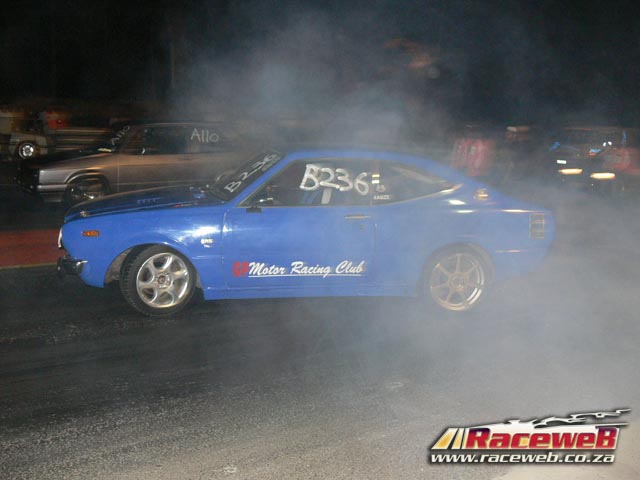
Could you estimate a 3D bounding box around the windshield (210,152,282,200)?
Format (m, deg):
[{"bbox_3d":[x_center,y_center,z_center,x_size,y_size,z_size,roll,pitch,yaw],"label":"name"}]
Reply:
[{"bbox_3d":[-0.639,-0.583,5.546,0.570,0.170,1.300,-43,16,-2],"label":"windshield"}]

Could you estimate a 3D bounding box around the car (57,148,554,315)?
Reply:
[{"bbox_3d":[-0.101,-0.172,5.746,3.980,1.310,1.590,0,11,-12],"label":"car"}]

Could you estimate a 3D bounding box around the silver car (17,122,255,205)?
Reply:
[{"bbox_3d":[-2.780,-1.217,10.583,3.950,1.380,1.630,-5,13,-35],"label":"silver car"}]

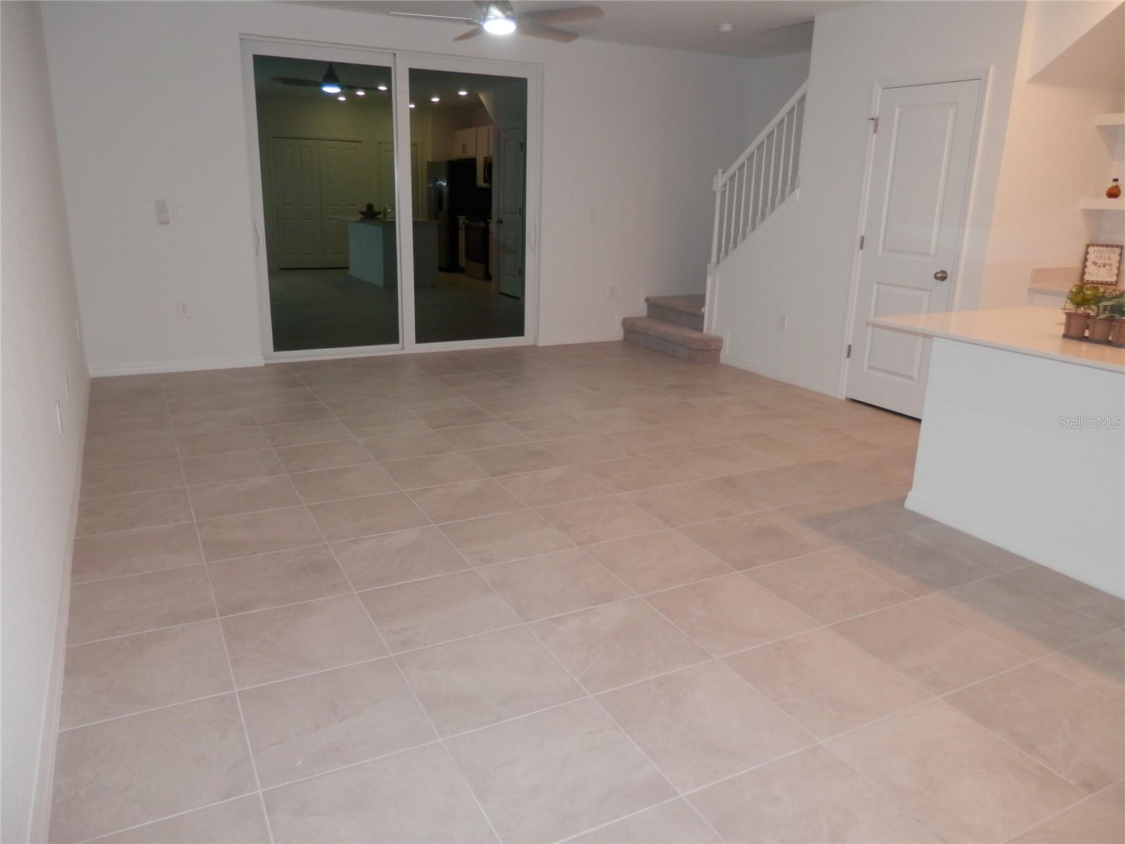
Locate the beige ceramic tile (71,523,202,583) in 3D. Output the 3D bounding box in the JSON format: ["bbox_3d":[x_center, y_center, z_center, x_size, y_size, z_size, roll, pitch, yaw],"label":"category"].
[{"bbox_3d":[-1.653,0.510,3.169,0.434,0.012,0.448,-7,18,-27],"label":"beige ceramic tile"}]

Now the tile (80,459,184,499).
[{"bbox_3d":[-2.071,0.278,3.932,0.440,0.010,0.447,-7,18,-27],"label":"tile"}]

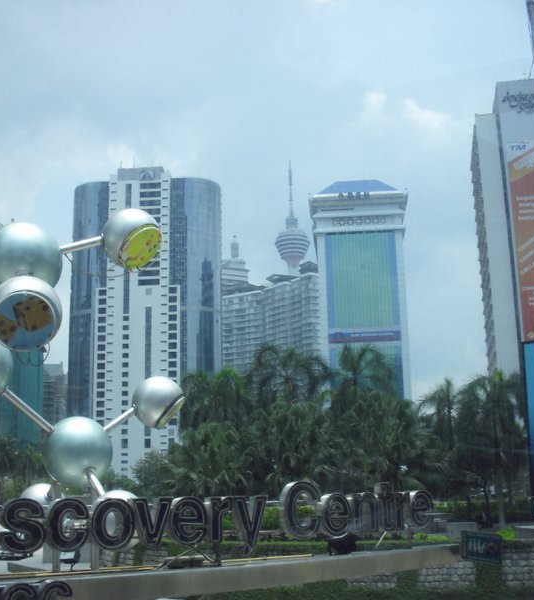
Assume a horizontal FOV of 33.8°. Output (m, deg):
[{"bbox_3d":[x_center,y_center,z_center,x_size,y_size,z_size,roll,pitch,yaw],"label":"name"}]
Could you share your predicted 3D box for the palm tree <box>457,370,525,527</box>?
[{"bbox_3d":[11.241,7.399,43.037,3.480,7.971,3.480,-1,-14,0],"label":"palm tree"}]

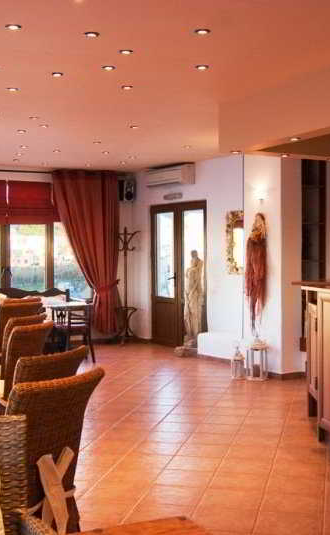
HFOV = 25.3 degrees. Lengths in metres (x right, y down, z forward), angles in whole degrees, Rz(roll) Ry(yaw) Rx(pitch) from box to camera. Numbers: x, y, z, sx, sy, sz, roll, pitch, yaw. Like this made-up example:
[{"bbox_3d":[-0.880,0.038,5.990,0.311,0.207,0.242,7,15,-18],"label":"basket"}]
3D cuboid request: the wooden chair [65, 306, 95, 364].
[{"bbox_3d":[-1.100,0.827,9.500,0.430,0.770,0.410,0,1,-15],"label":"wooden chair"}]

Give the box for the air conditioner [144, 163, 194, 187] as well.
[{"bbox_3d":[0.077,-1.407,11.258,0.220,0.290,1.000,0,1,-35],"label":"air conditioner"}]

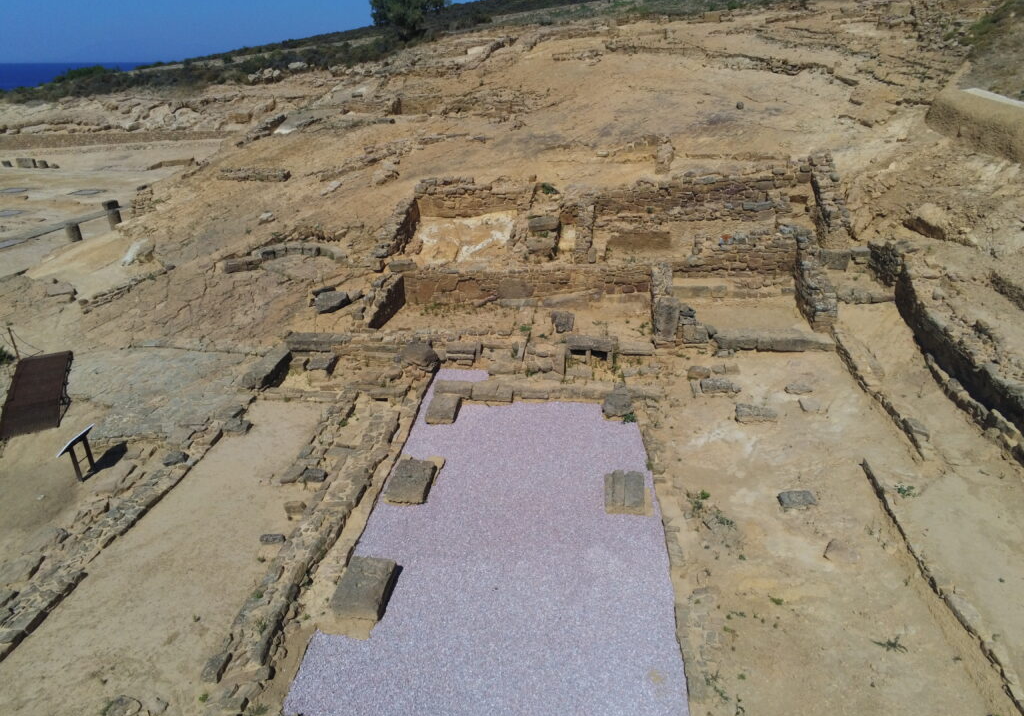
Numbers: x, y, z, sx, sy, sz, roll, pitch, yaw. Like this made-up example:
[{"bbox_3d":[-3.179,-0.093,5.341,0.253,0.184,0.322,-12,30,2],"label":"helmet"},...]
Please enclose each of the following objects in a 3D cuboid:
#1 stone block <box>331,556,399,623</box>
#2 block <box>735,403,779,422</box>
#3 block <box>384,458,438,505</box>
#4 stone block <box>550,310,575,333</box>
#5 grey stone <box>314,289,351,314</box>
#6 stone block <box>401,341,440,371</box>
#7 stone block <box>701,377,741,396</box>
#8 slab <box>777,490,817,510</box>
[{"bbox_3d":[-2.255,3.573,10.514,0.690,0.230,1.120,2,24,5],"label":"stone block"},{"bbox_3d":[5.599,1.288,15.563,0.900,0.200,0.440,2,24,6],"label":"block"},{"bbox_3d":[-1.951,2.409,13.235,0.740,0.200,1.200,2,24,4],"label":"block"},{"bbox_3d":[1.496,-1.042,19.701,0.570,0.450,0.480,-1,24,-3],"label":"stone block"},{"bbox_3d":[-5.397,-1.673,20.516,0.900,0.300,0.780,-7,39,-15],"label":"grey stone"},{"bbox_3d":[-2.468,-0.113,17.887,0.800,0.430,0.550,10,26,23],"label":"stone block"},{"bbox_3d":[5.129,0.707,16.830,0.880,0.210,0.420,0,24,0],"label":"stone block"},{"bbox_3d":[5.265,2.608,12.557,0.650,0.170,0.300,-3,24,-5],"label":"slab"}]

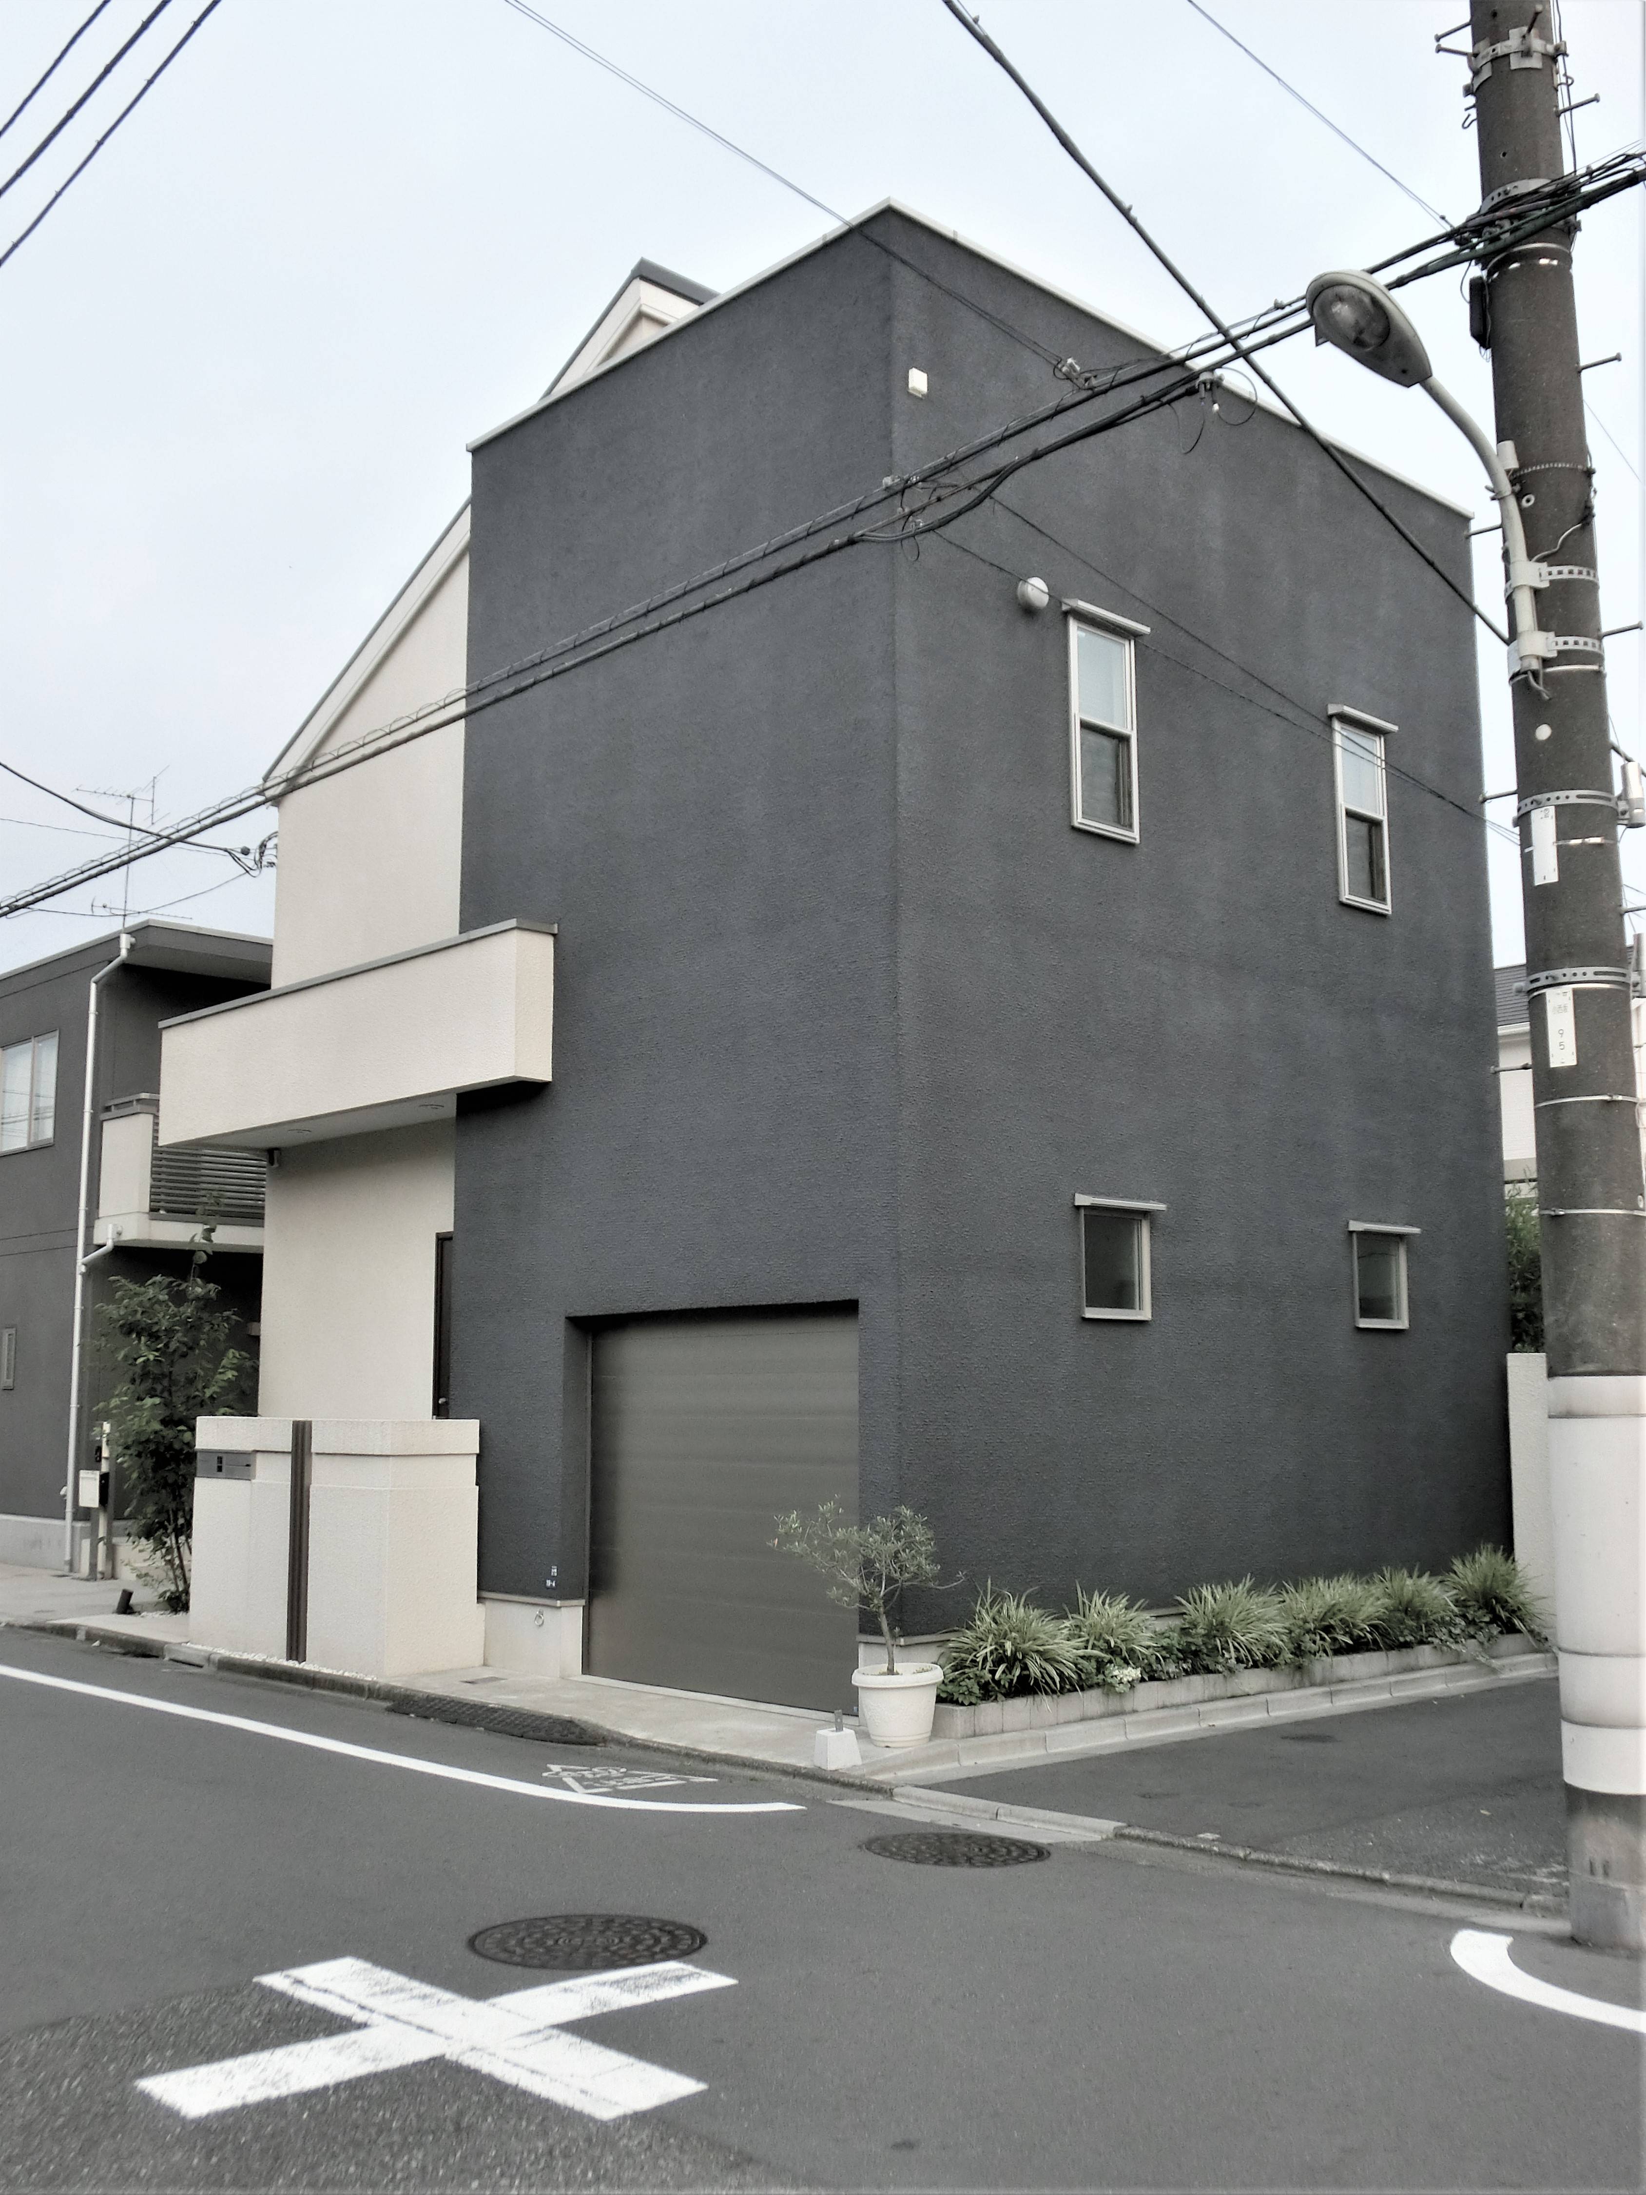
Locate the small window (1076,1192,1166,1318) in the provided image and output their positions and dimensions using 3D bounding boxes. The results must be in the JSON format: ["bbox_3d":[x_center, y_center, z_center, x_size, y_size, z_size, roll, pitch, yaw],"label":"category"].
[{"bbox_3d":[1.582,0.866,11.167,0.648,0.648,0.140,7,-11,-42],"label":"small window"}]

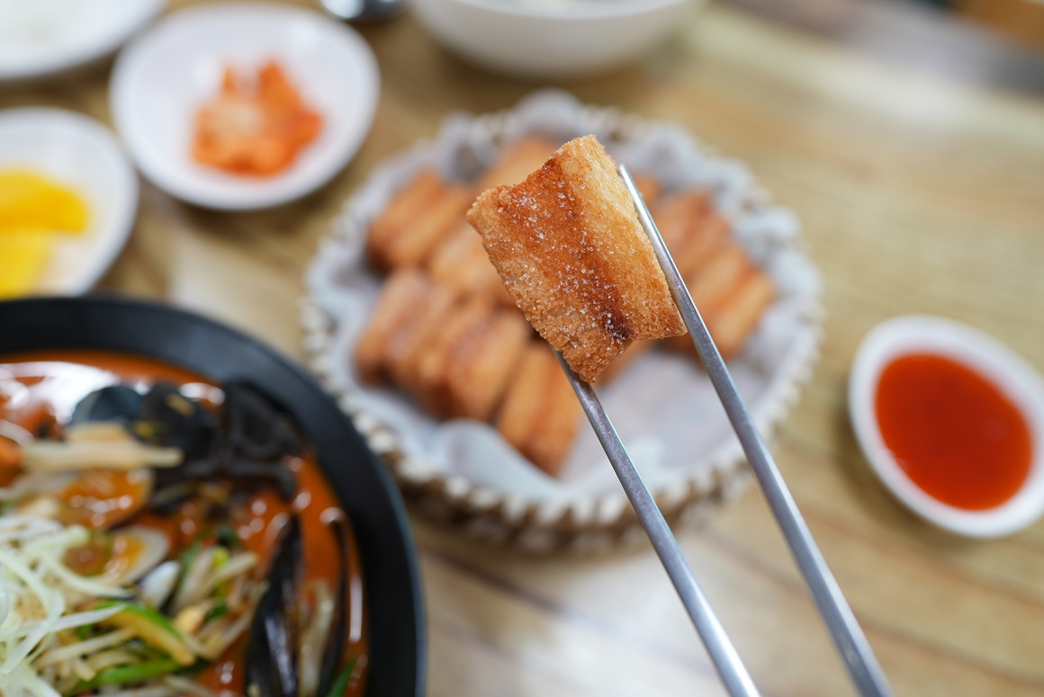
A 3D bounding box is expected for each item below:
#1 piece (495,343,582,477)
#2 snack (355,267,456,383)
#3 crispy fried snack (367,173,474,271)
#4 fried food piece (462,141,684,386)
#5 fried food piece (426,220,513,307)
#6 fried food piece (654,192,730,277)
[{"bbox_3d":[0.007,0.024,0.281,0.029,0.030,0.040,23,60,13],"label":"piece"},{"bbox_3d":[-0.049,-0.010,0.301,0.029,0.030,0.040,19,60,10],"label":"snack"},{"bbox_3d":[-0.047,-0.061,0.333,0.029,0.030,0.040,25,61,14],"label":"crispy fried snack"},{"bbox_3d":[0.014,-0.017,0.163,0.030,0.034,0.043,-30,89,0],"label":"fried food piece"},{"bbox_3d":[-0.019,-0.040,0.322,0.029,0.030,0.040,32,63,17],"label":"fried food piece"},{"bbox_3d":[0.074,-0.055,0.333,0.029,0.030,0.040,31,63,17],"label":"fried food piece"}]

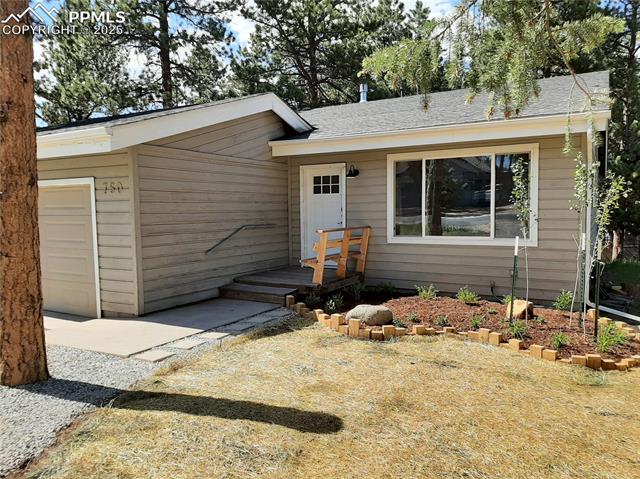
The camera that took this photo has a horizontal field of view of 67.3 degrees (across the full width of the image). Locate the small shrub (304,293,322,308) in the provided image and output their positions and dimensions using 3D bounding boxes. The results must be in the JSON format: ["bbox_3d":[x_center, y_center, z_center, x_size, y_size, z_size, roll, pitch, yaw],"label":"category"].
[{"bbox_3d":[-0.078,0.937,7.589,0.283,0.197,0.283,1,4,30],"label":"small shrub"}]

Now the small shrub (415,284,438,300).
[{"bbox_3d":[1.823,0.884,8.150,0.389,0.253,0.389,1,4,30],"label":"small shrub"}]

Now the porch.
[{"bbox_3d":[-0.442,0.832,8.868,1.736,0.294,2.203,1,4,30],"label":"porch"}]

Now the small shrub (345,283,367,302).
[{"bbox_3d":[0.616,0.865,7.930,0.362,0.304,0.362,-1,4,0],"label":"small shrub"}]

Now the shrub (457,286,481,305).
[{"bbox_3d":[2.408,0.891,7.772,0.370,0.274,0.370,1,4,30],"label":"shrub"}]

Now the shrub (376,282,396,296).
[{"bbox_3d":[1.197,0.870,8.508,0.353,0.229,0.353,-1,4,0],"label":"shrub"}]

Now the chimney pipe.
[{"bbox_3d":[1.295,-4.317,14.210,0.243,0.548,0.243,-1,4,0],"label":"chimney pipe"}]

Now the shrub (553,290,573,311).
[{"bbox_3d":[3.646,0.905,7.208,0.299,0.291,0.299,1,4,30],"label":"shrub"}]

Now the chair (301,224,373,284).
[{"bbox_3d":[0.321,0.263,8.613,0.528,0.878,1.736,1,4,30],"label":"chair"}]

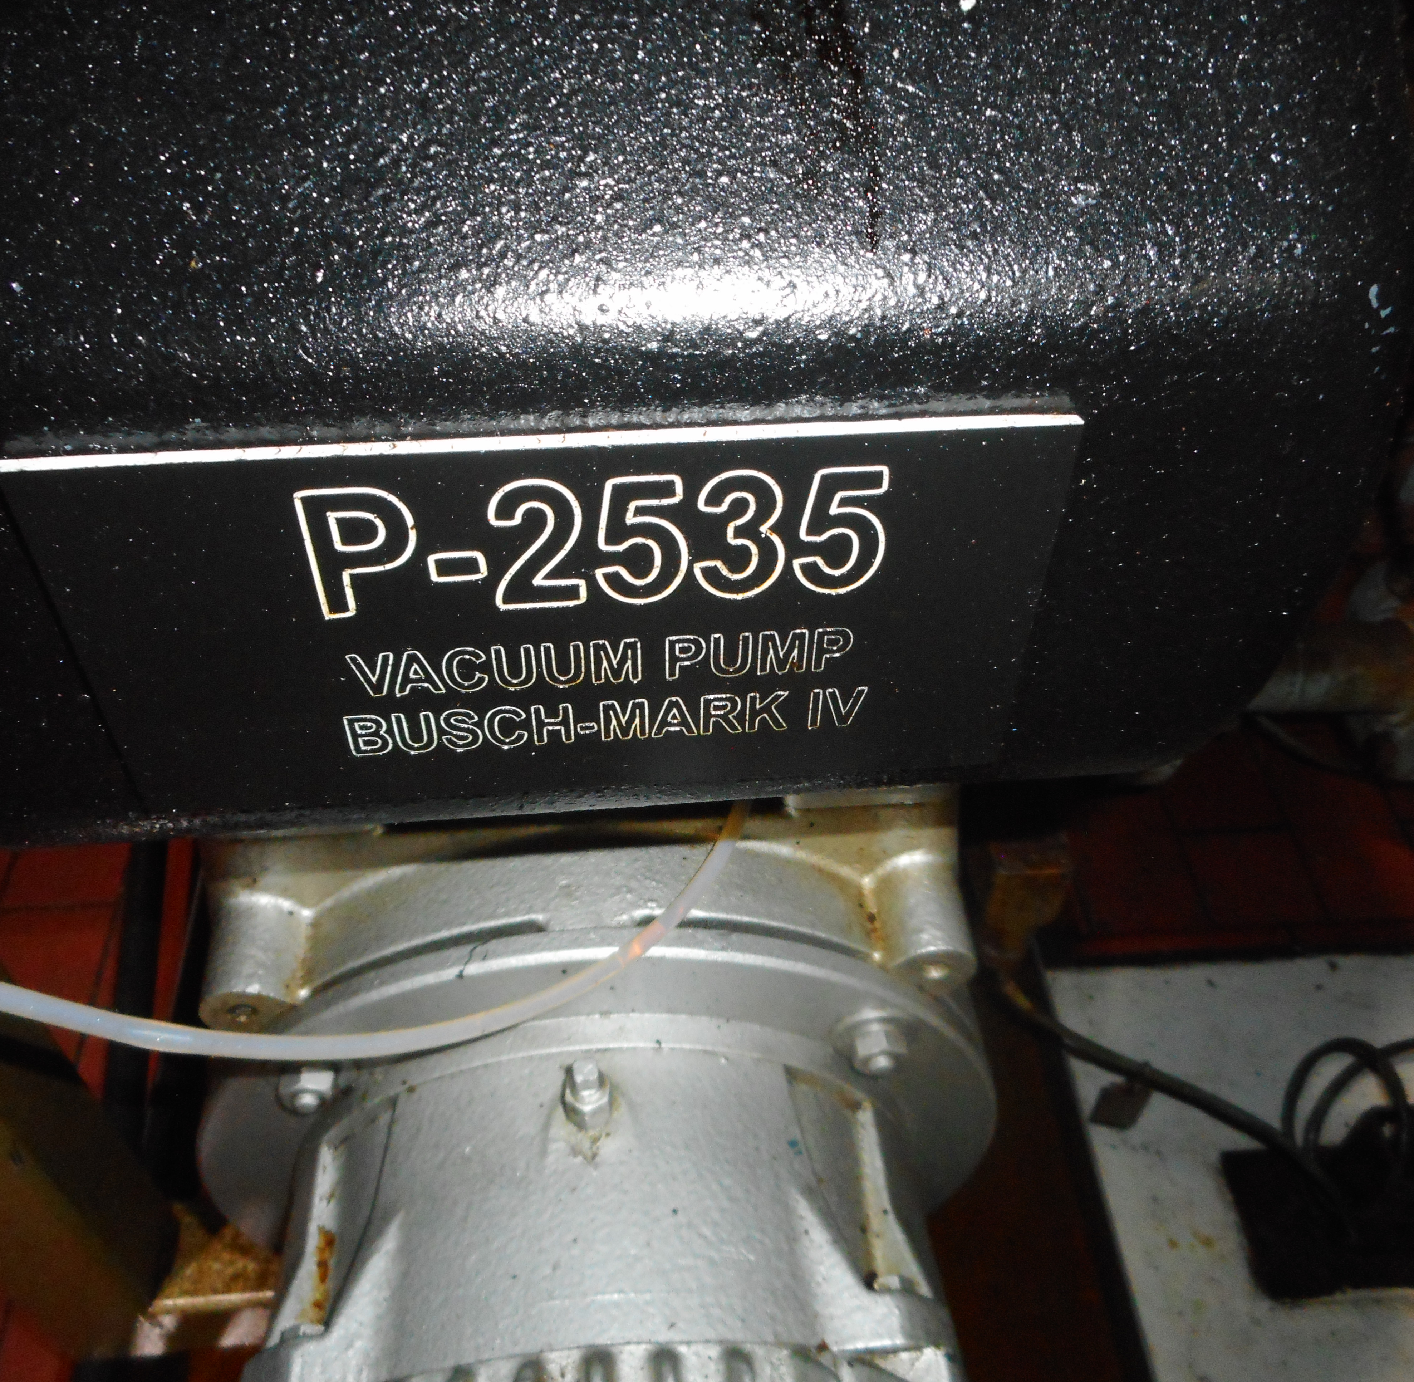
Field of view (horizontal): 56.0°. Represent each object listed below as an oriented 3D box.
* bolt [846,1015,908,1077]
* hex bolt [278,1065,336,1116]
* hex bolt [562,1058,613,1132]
[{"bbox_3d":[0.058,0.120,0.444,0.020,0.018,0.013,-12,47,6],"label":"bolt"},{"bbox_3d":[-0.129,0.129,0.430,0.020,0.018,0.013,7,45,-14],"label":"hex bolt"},{"bbox_3d":[-0.036,0.120,0.397,0.015,0.024,0.016,-4,47,-3],"label":"hex bolt"}]

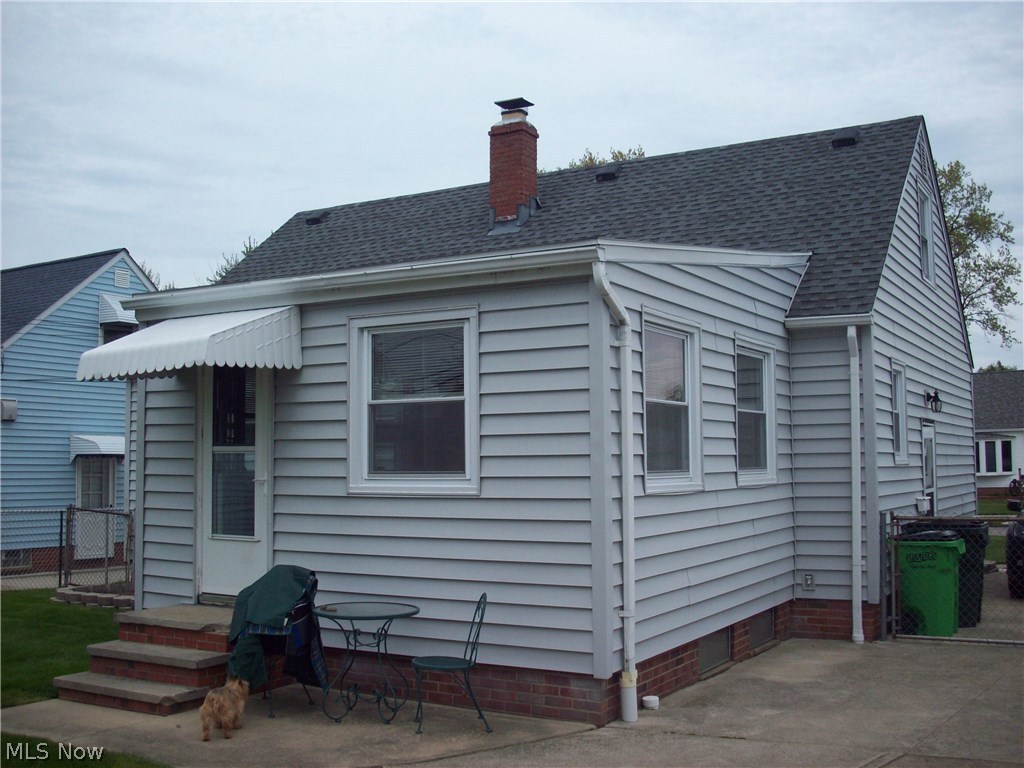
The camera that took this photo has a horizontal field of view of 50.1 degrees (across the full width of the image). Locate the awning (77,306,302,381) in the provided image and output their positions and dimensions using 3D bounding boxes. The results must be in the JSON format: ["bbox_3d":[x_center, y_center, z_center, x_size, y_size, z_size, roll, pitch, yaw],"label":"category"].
[{"bbox_3d":[-2.516,-0.320,8.552,1.410,0.590,0.994,-3,-5,30],"label":"awning"}]

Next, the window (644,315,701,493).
[{"bbox_3d":[1.214,0.152,8.347,0.100,1.295,1.110,-3,-5,30],"label":"window"}]

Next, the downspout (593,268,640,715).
[{"bbox_3d":[0.686,0.719,7.279,0.135,3.045,0.420,-3,-5,30],"label":"downspout"}]

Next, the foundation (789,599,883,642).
[{"bbox_3d":[3.214,2.319,10.814,0.780,0.370,0.260,-3,-5,30],"label":"foundation"}]

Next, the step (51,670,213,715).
[{"bbox_3d":[-2.741,2.212,7.858,1.150,0.148,0.410,-3,-5,30],"label":"step"}]

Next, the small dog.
[{"bbox_3d":[-1.839,2.046,6.982,0.200,0.345,0.470,-1,-4,7],"label":"small dog"}]

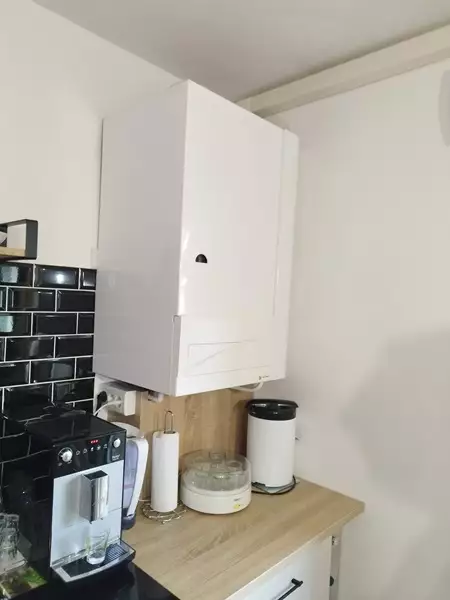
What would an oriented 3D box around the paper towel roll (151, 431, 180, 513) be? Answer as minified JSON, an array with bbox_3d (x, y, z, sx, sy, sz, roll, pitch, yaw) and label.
[{"bbox_3d":[-0.185,0.535,1.307,0.083,0.229,0.083,3,0,0],"label":"paper towel roll"}]

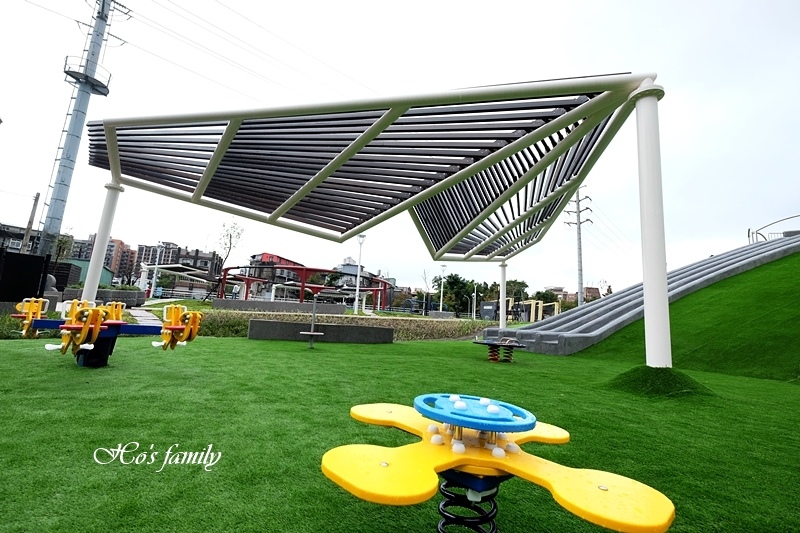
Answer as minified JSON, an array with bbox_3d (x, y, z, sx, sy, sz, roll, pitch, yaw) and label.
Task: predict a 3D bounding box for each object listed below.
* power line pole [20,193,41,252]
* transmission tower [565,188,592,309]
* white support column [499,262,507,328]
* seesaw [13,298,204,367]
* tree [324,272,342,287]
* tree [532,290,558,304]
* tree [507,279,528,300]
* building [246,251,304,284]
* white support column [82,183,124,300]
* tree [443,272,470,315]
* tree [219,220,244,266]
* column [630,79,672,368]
[{"bbox_3d":[-32.457,-2.441,29.014,0.350,8.410,0.350,-4,-12,41],"label":"power line pole"},{"bbox_3d":[39.420,-2.849,73.087,5.500,31.560,1.400,-1,-10,30],"label":"transmission tower"},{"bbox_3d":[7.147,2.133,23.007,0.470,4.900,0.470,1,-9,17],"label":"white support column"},{"bbox_3d":[-4.183,0.878,4.649,2.650,0.870,1.300,-1,-10,30],"label":"seesaw"},{"bbox_3d":[-9.978,3.358,50.003,2.900,4.960,2.900,6,-9,-11],"label":"tree"},{"bbox_3d":[29.695,7.837,68.003,5.000,5.900,4.700,0,-10,24],"label":"tree"},{"bbox_3d":[19.315,5.333,55.005,3.900,6.770,3.900,1,-10,19],"label":"tree"},{"bbox_3d":[-33.145,3.433,88.000,7.500,12.500,14.000,1,-9,19],"label":"building"},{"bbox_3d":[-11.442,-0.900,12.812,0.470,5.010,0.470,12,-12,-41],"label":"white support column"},{"bbox_3d":[8.142,4.141,48.006,3.900,6.620,3.900,3,-9,10],"label":"tree"},{"bbox_3d":[-10.620,-0.477,20.009,1.500,4.940,1.500,9,-10,-28],"label":"tree"},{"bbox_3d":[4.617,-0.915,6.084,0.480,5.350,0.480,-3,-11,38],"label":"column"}]

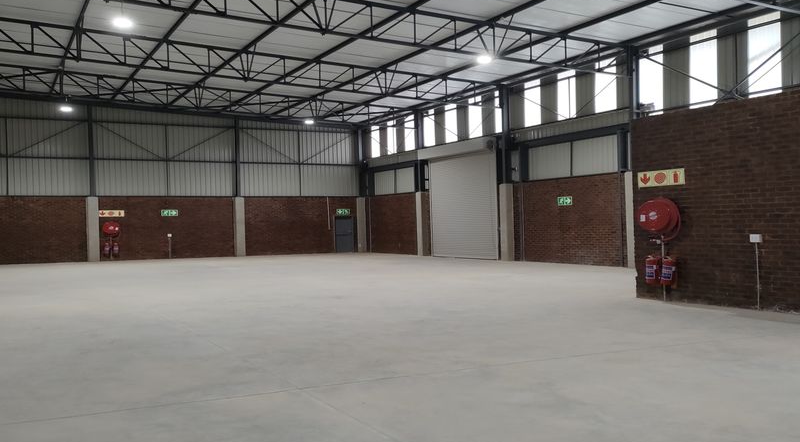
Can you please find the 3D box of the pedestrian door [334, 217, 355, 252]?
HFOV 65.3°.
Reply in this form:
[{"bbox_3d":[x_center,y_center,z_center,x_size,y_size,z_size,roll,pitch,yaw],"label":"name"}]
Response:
[{"bbox_3d":[-3.158,0.805,35.800,1.000,2.050,0.100,-1,0,-28],"label":"pedestrian door"}]

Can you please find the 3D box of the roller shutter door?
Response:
[{"bbox_3d":[2.764,-0.602,28.000,0.150,4.450,4.500,-1,0,-33],"label":"roller shutter door"}]

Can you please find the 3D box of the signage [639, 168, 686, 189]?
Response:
[{"bbox_3d":[4.938,-0.795,11.800,0.015,0.290,0.940,-1,0,-33],"label":"signage"}]

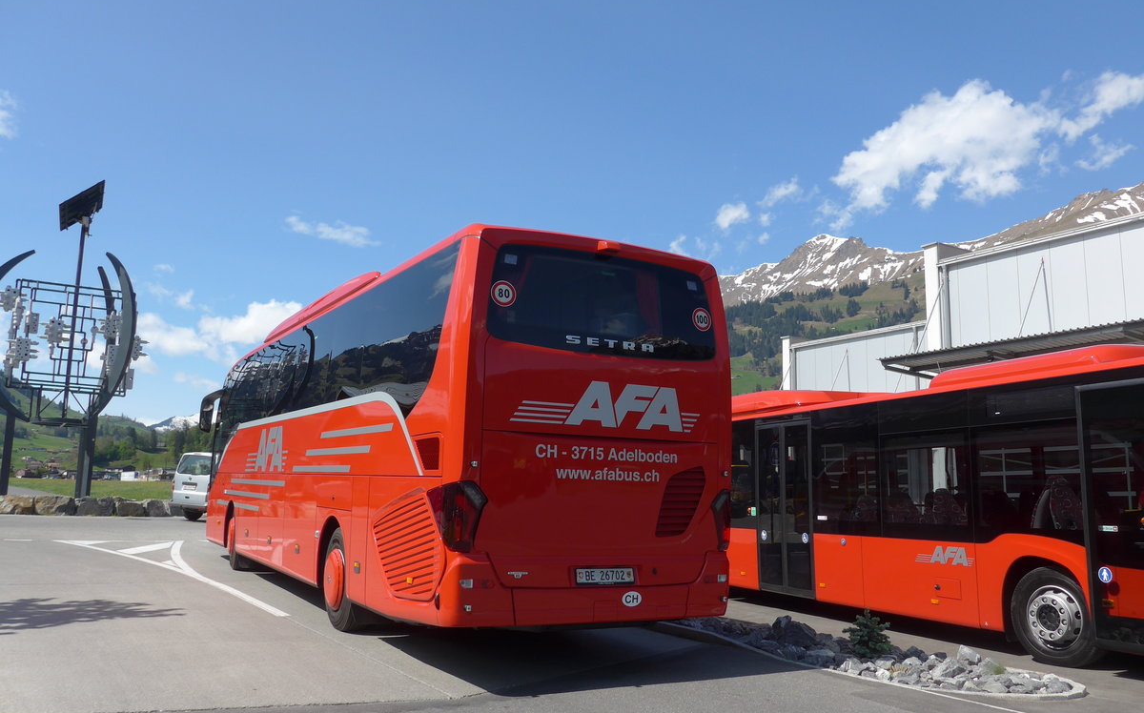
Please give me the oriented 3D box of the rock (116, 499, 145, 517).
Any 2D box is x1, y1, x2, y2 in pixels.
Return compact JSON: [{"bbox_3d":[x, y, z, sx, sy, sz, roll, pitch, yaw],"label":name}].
[{"bbox_3d":[-14.055,4.813,30.556,0.880,0.550,0.700,5,-8,-23],"label":"rock"}]

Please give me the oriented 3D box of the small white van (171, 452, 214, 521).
[{"bbox_3d":[-9.870,4.100,29.720,1.920,1.970,4.890,-2,-9,28],"label":"small white van"}]

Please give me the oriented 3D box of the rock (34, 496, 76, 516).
[{"bbox_3d":[-16.246,4.700,30.280,1.160,0.580,0.750,5,-8,-23],"label":"rock"}]

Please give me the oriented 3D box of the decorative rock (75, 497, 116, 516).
[{"bbox_3d":[-15.046,4.744,30.380,1.160,0.580,0.750,5,-8,-23],"label":"decorative rock"}]

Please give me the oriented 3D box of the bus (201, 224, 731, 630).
[{"bbox_3d":[-2.498,1.168,12.512,2.560,3.700,12.300,6,-9,-28],"label":"bus"}]

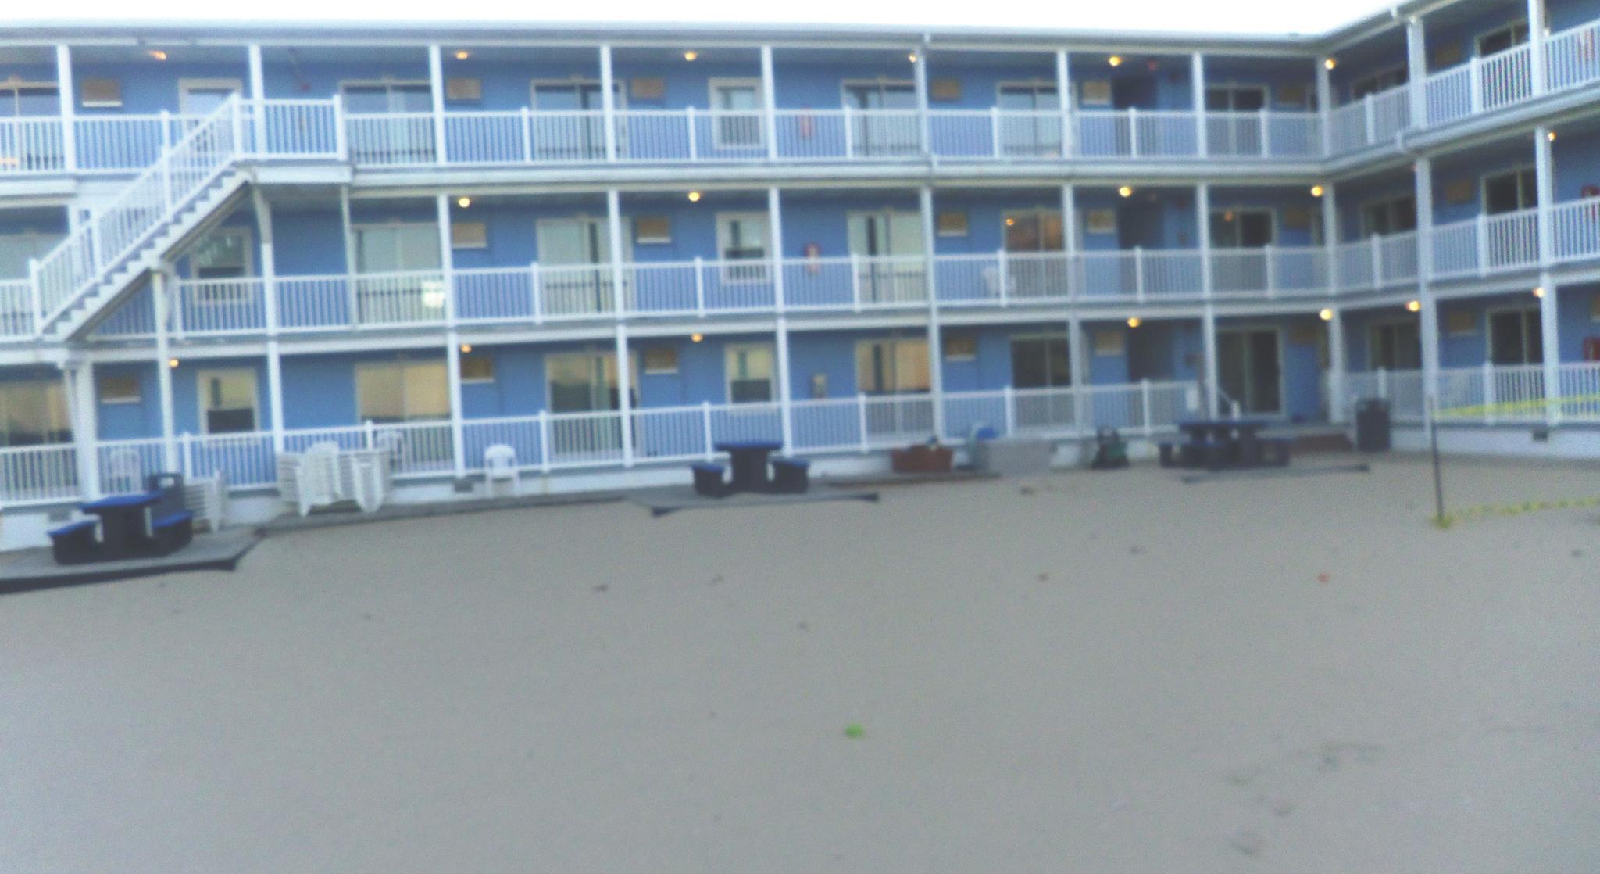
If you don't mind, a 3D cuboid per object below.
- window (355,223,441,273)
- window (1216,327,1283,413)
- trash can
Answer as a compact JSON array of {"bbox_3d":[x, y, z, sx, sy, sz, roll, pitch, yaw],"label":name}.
[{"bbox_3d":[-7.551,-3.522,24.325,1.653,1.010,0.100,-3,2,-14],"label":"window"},{"bbox_3d":[10.086,-1.461,29.090,1.750,1.970,0.100,-4,3,-14],"label":"window"},{"bbox_3d":[10.655,-0.209,24.087,0.581,1.000,0.581,-3,2,-14],"label":"trash can"}]

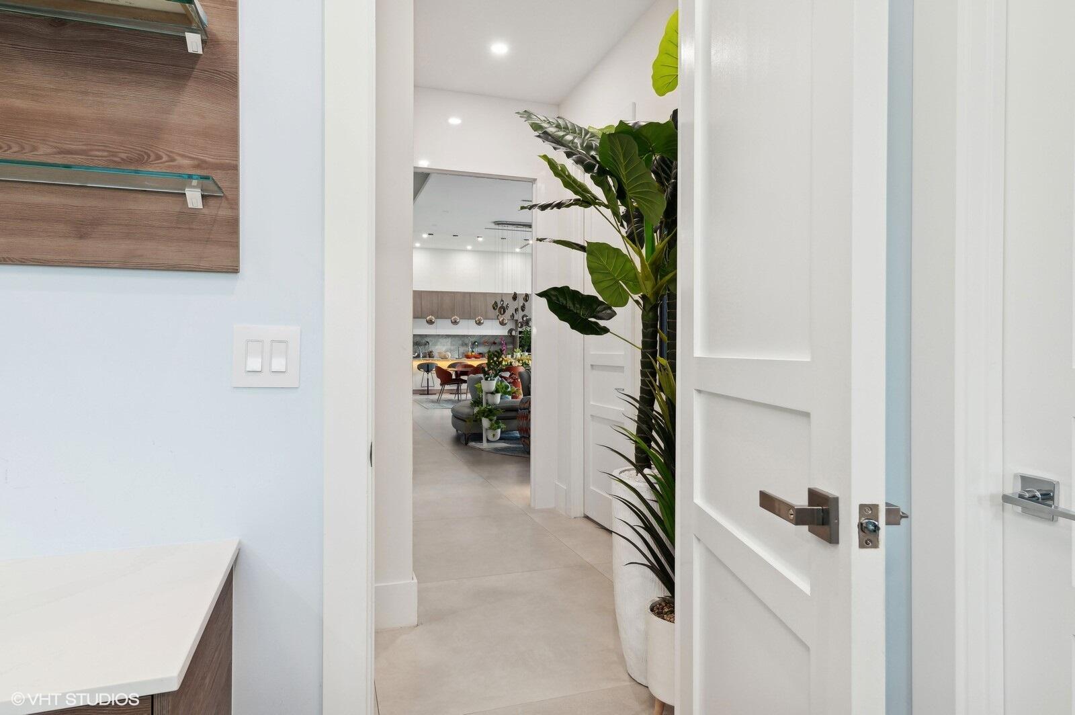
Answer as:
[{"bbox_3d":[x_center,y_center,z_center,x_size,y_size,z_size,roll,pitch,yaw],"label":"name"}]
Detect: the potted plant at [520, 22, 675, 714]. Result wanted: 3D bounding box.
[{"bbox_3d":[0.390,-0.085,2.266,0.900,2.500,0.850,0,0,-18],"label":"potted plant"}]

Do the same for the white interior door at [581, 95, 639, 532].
[{"bbox_3d":[0.495,-0.074,4.165,0.050,2.460,0.870,0,0,-18],"label":"white interior door"}]

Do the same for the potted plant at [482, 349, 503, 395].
[{"bbox_3d":[-0.567,0.171,7.975,0.280,0.570,0.270,0,0,0],"label":"potted plant"}]

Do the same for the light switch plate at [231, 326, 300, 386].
[{"bbox_3d":[-0.549,-0.002,1.270,0.124,0.125,0.008,0,0,-18],"label":"light switch plate"}]

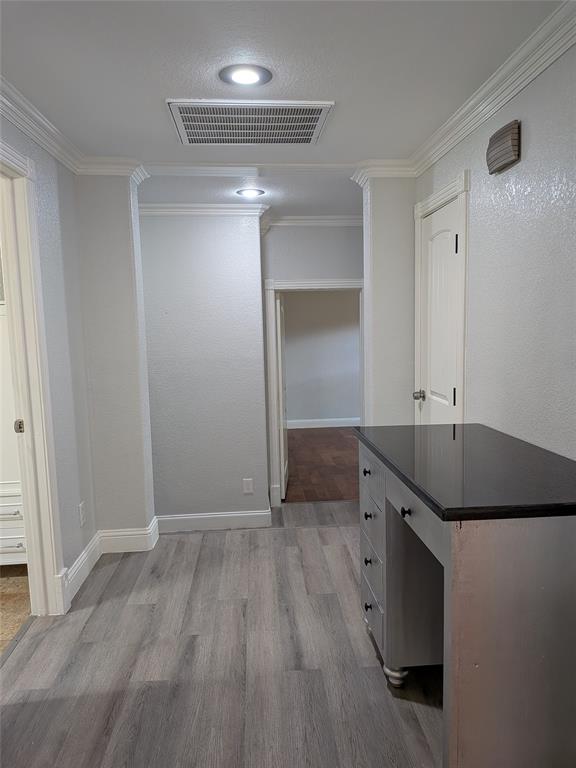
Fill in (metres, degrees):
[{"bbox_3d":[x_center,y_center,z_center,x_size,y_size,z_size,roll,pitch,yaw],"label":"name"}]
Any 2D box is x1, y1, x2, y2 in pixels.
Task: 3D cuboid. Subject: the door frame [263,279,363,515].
[{"bbox_3d":[0.278,0.099,5.039,0.937,2.132,0.120,-2,6,-4],"label":"door frame"}]

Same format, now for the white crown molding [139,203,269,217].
[{"bbox_3d":[-0.661,-1.362,4.181,1.007,0.090,0.070,-2,6,-4],"label":"white crown molding"}]

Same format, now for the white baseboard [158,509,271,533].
[{"bbox_3d":[-0.613,1.158,4.472,0.941,0.143,0.020,-2,6,-4],"label":"white baseboard"}]

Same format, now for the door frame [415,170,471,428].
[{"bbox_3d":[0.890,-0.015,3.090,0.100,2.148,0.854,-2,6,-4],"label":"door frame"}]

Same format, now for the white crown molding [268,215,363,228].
[{"bbox_3d":[0.272,-1.466,4.800,0.882,0.090,0.070,-2,6,-4],"label":"white crown molding"}]

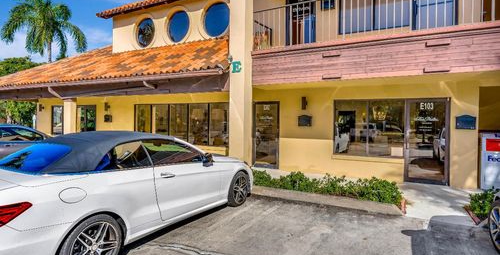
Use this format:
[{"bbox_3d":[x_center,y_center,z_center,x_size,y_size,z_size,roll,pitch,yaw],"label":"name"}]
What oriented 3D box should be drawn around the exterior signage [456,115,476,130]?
[{"bbox_3d":[5.040,-0.115,6.786,0.379,0.329,0.060,1,1,29],"label":"exterior signage"}]

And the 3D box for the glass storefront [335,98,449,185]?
[{"bbox_3d":[3.595,0.315,7.629,2.719,2.110,0.130,1,1,29],"label":"glass storefront"}]

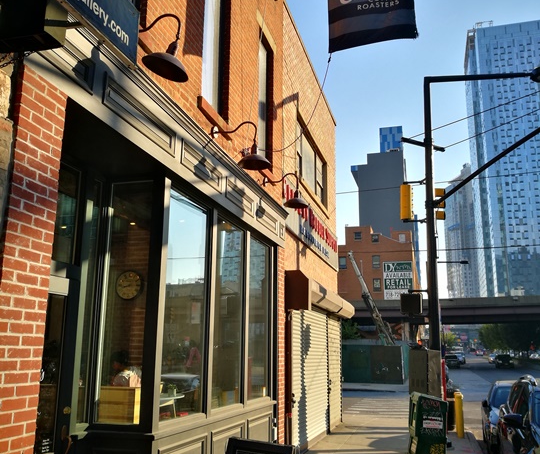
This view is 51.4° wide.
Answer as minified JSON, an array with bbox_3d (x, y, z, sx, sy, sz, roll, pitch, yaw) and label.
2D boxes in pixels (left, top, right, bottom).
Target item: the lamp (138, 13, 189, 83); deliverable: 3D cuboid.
[{"bbox_3d":[-0.860,-1.296,4.047,0.610,0.505,0.356,-3,-13,16],"label":"lamp"}]

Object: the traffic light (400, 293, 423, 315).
[{"bbox_3d":[3.044,1.670,12.100,0.430,0.460,0.220,-5,-13,25],"label":"traffic light"}]

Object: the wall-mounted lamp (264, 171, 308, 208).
[{"bbox_3d":[0.223,-0.514,7.808,0.650,0.480,0.350,-3,-13,15],"label":"wall-mounted lamp"}]

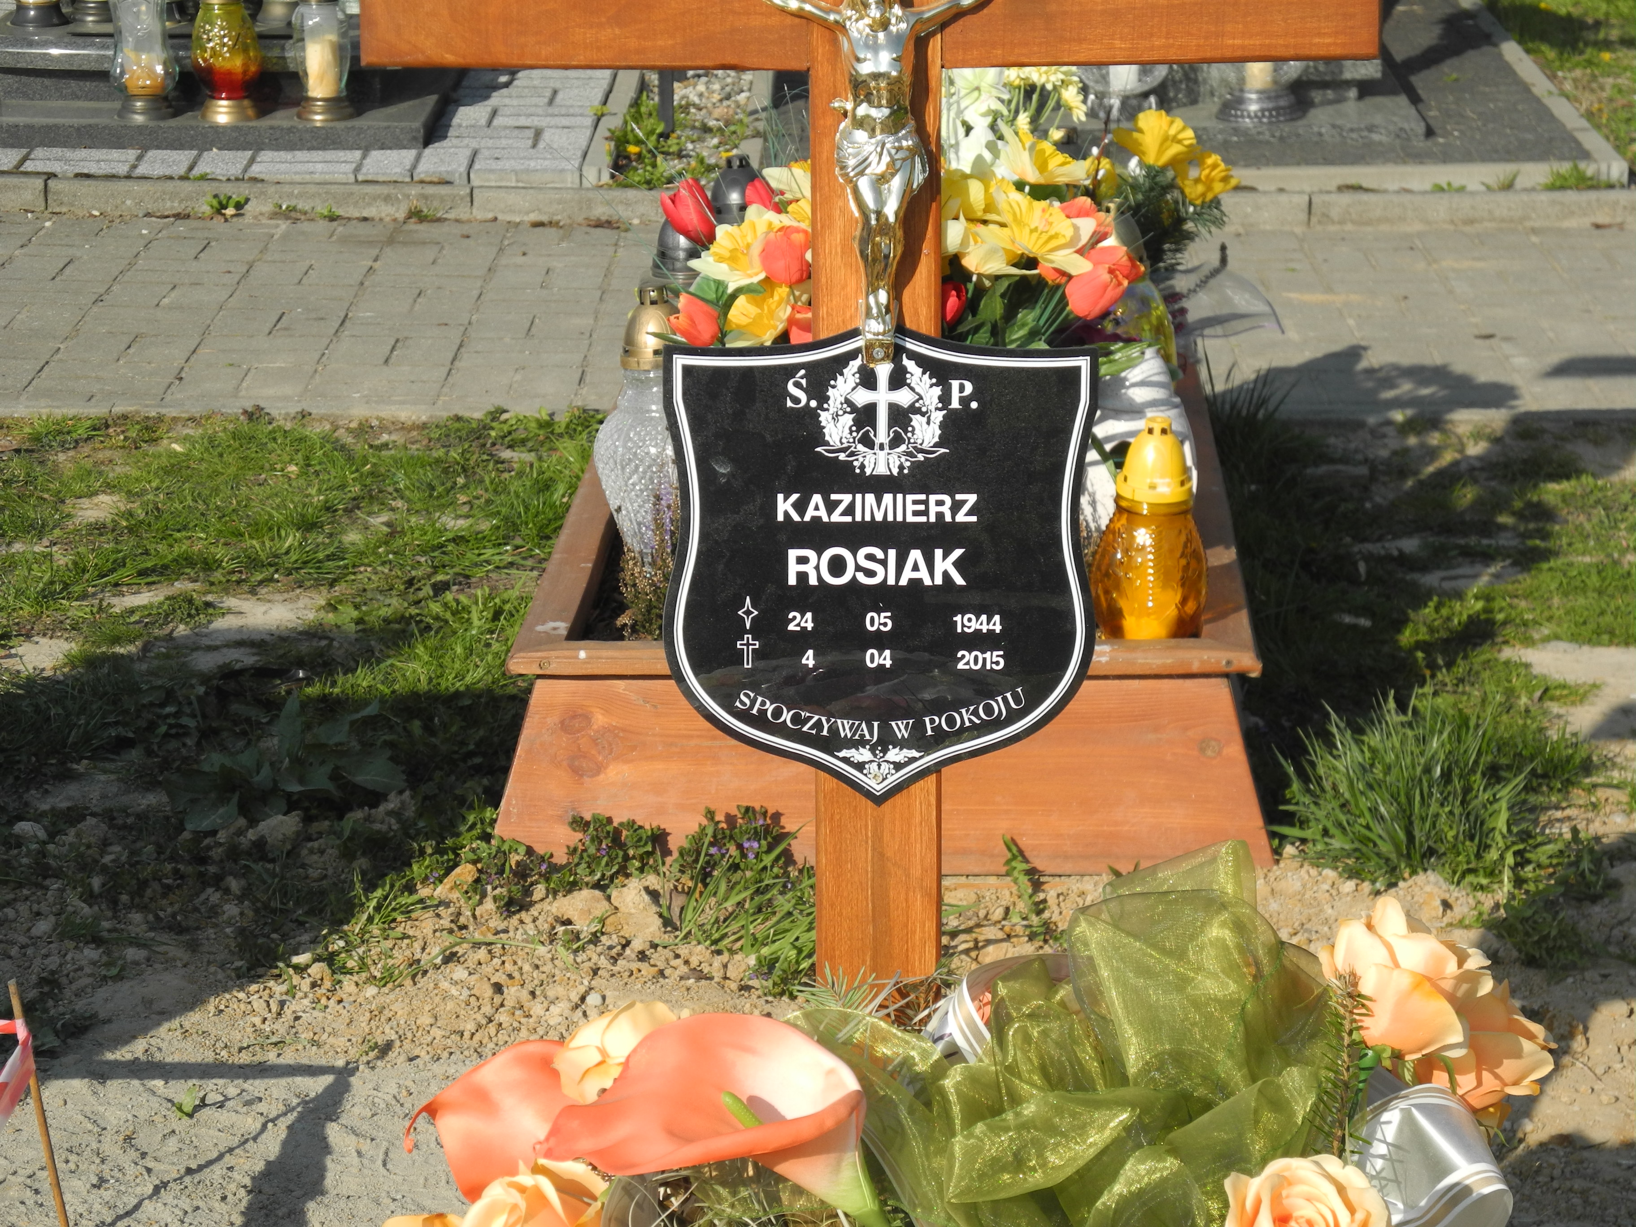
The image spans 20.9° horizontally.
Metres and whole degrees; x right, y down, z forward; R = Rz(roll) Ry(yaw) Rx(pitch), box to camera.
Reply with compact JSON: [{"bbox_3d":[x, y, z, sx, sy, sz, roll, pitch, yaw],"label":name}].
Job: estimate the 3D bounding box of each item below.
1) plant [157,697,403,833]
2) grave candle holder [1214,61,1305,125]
[{"bbox_3d":[-0.550,0.153,4.580,0.250,0.100,0.210,-2,15,-7],"label":"plant"},{"bbox_3d":[0.818,-1.080,8.230,0.185,0.320,0.185,2,15,5],"label":"grave candle holder"}]

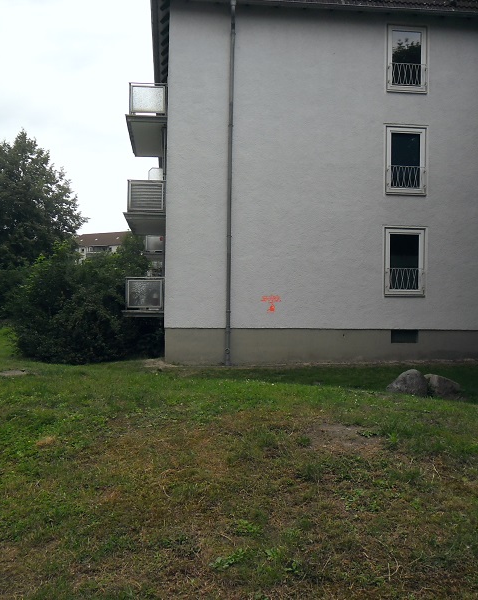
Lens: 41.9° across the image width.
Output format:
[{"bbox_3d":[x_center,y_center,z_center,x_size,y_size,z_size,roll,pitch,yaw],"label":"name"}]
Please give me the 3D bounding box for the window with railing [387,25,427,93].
[{"bbox_3d":[4.587,-6.563,16.961,1.096,1.820,0.200,1,-1,-7],"label":"window with railing"}]

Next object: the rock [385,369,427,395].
[{"bbox_3d":[2.781,1.382,10.300,0.660,0.480,0.520,1,-1,-7],"label":"rock"}]

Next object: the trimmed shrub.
[{"bbox_3d":[-4.221,-0.028,17.500,4.000,3.400,3.800,1,-1,-7],"label":"trimmed shrub"}]

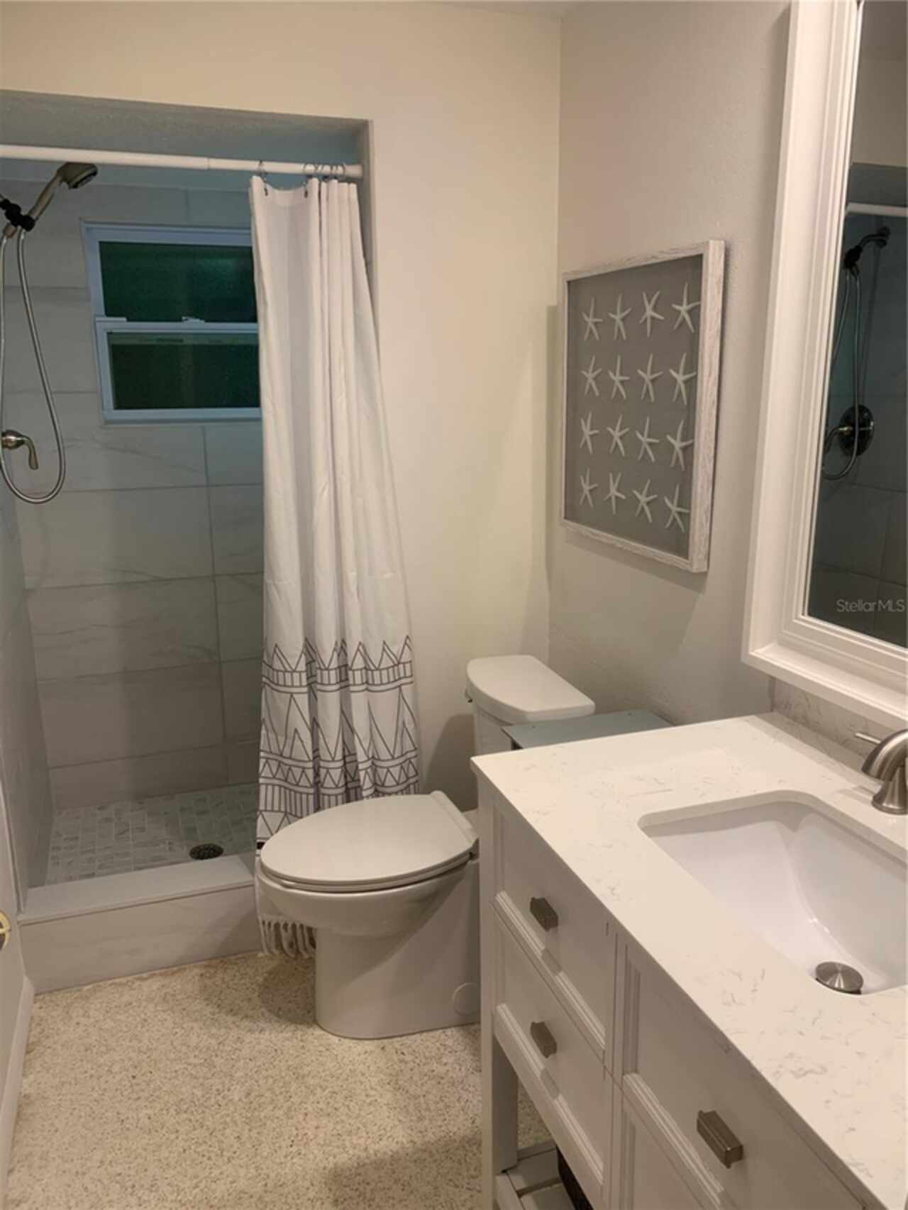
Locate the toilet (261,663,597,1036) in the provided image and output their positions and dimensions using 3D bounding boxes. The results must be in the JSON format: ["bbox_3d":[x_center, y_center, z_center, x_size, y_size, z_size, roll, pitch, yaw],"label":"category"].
[{"bbox_3d":[-0.080,0.587,2.158,0.747,0.783,0.375,-5,15,-19],"label":"toilet"}]

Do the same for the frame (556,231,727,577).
[{"bbox_3d":[0.379,-0.430,1.982,0.033,0.609,0.594,-5,15,-19],"label":"frame"}]

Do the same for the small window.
[{"bbox_3d":[-0.829,-0.893,2.913,0.605,0.597,0.070,-5,15,-19],"label":"small window"}]

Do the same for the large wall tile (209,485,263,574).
[{"bbox_3d":[-0.547,-0.274,3.151,0.580,0.301,0.012,-5,15,-19],"label":"large wall tile"}]

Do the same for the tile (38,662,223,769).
[{"bbox_3d":[-1.089,0.372,3.114,0.577,0.303,0.012,-5,15,-19],"label":"tile"}]

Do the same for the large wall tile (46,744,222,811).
[{"bbox_3d":[-1.088,0.601,3.172,0.577,0.166,0.012,-5,15,-19],"label":"large wall tile"}]

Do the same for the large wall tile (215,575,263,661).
[{"bbox_3d":[-0.545,0.022,3.226,0.580,0.307,0.012,-5,15,-19],"label":"large wall tile"}]

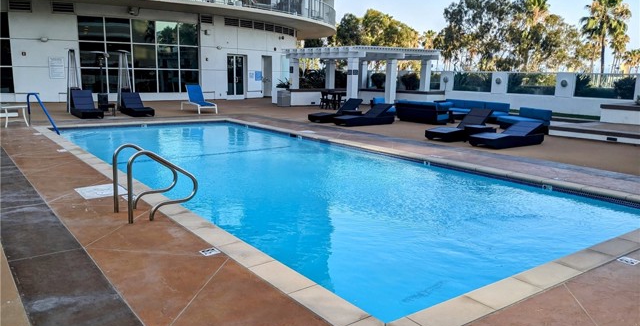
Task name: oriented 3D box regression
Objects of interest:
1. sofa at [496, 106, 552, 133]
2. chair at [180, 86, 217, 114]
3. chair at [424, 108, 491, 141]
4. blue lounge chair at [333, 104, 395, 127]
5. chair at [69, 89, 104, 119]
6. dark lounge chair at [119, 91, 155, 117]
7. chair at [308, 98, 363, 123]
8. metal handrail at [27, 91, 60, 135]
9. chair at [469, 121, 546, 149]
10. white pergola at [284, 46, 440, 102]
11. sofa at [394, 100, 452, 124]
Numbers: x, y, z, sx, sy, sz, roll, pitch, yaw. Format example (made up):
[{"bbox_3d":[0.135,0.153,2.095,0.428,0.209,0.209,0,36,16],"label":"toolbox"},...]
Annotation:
[{"bbox_3d":[6.488,-1.344,15.599,0.820,0.680,1.500,-6,13,-36],"label":"sofa"},{"bbox_3d":[-4.874,-2.544,20.151,0.680,0.980,2.000,-5,12,-32],"label":"chair"},{"bbox_3d":[3.785,-1.043,13.302,2.005,0.782,0.692,-7,13,-37],"label":"chair"},{"bbox_3d":[1.509,-1.622,16.611,2.005,0.667,0.692,-6,12,-36],"label":"blue lounge chair"},{"bbox_3d":[-8.072,-2.044,17.272,0.692,0.872,2.005,-6,12,-34],"label":"chair"},{"bbox_3d":[-6.756,-2.170,18.382,0.692,0.785,2.005,-6,12,-34],"label":"dark lounge chair"},{"bbox_3d":[0.638,-1.846,17.494,2.005,0.764,0.692,-8,13,-41],"label":"chair"},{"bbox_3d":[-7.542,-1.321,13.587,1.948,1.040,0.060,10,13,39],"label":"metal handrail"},{"bbox_3d":[4.643,-0.712,12.264,2.005,0.528,0.692,-6,12,-36],"label":"chair"},{"bbox_3d":[2.103,-4.427,26.187,6.000,2.860,5.400,-6,13,-36],"label":"white pergola"},{"bbox_3d":[3.652,-1.819,17.823,0.850,0.720,1.850,-6,13,-36],"label":"sofa"}]

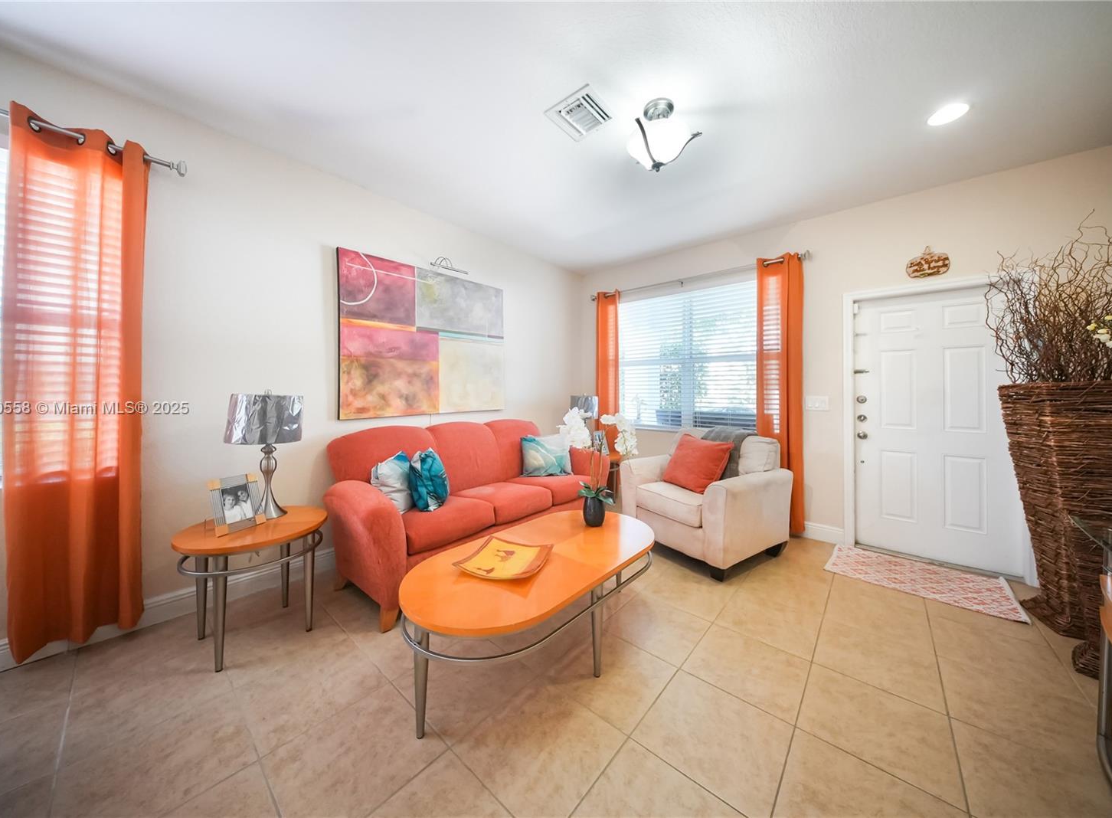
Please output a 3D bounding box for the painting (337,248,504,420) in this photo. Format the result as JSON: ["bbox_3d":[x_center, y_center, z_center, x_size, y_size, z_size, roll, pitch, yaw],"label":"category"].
[{"bbox_3d":[-1.113,-0.569,3.137,0.040,1.300,1.541,1,2,45],"label":"painting"}]

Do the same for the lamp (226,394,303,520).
[{"bbox_3d":[-1.675,0.254,2.003,0.355,0.710,0.355,1,2,41],"label":"lamp"}]

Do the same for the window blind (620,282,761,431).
[{"bbox_3d":[1.447,-0.522,3.905,1.780,1.580,0.060,1,2,41],"label":"window blind"}]

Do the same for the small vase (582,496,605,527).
[{"bbox_3d":[0.228,0.630,2.111,0.130,0.184,0.127,0,1,0],"label":"small vase"}]

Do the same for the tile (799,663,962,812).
[{"bbox_3d":[1.285,1.267,1.377,0.457,0.010,0.457,1,2,41],"label":"tile"}]

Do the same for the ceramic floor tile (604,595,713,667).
[{"bbox_3d":[0.580,1.231,1.948,0.456,0.011,0.447,1,2,41],"label":"ceramic floor tile"}]

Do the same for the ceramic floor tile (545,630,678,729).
[{"bbox_3d":[0.255,1.250,1.613,0.457,0.010,0.457,1,2,41],"label":"ceramic floor tile"}]

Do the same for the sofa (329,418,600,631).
[{"bbox_3d":[-0.564,0.667,2.855,0.950,1.000,2.180,1,2,41],"label":"sofa"}]

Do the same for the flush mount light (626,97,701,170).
[{"bbox_3d":[0.590,-1.536,1.935,0.400,0.340,0.400,0,1,0],"label":"flush mount light"}]

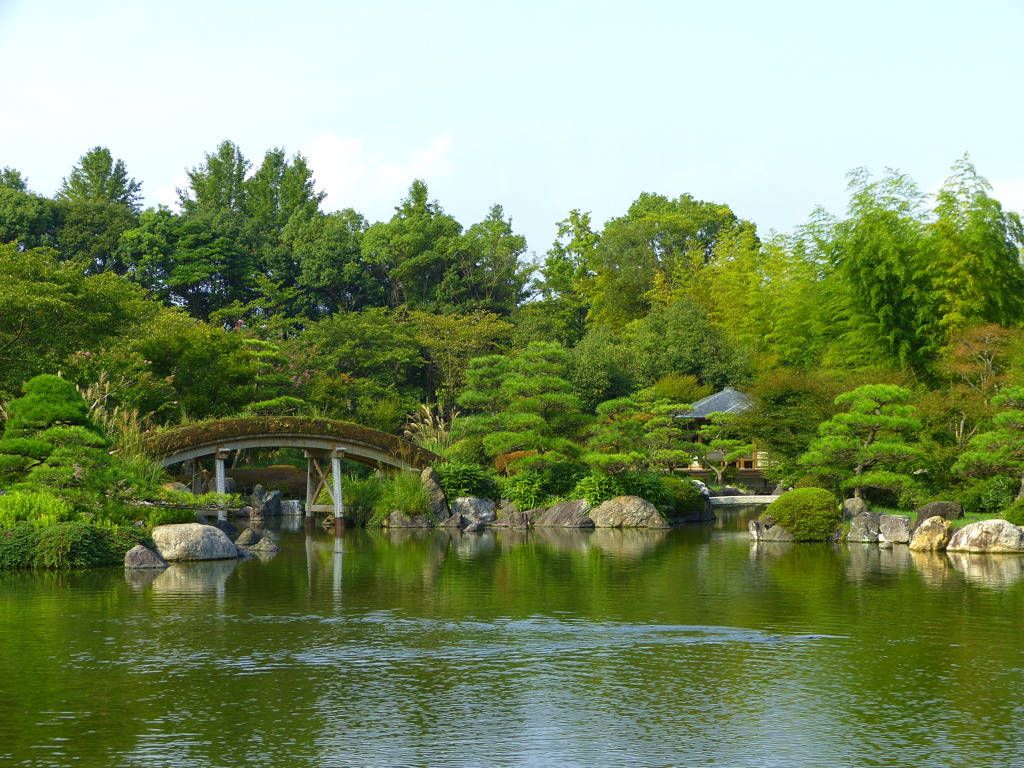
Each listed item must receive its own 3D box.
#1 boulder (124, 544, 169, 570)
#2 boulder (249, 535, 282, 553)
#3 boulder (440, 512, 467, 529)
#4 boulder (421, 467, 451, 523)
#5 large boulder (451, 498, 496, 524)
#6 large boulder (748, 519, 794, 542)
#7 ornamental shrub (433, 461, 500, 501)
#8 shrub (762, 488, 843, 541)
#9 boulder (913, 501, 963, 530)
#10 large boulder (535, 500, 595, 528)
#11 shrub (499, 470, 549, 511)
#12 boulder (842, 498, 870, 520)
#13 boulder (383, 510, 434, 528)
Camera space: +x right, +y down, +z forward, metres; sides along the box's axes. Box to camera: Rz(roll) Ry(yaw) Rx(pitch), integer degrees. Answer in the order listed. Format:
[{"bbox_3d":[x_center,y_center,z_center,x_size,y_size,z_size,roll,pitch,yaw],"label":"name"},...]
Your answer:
[{"bbox_3d":[-7.245,3.434,36.991,0.893,0.496,0.750,0,-2,0],"label":"boulder"},{"bbox_3d":[-5.800,3.759,43.852,0.706,0.388,0.600,0,-2,0],"label":"boulder"},{"bbox_3d":[-1.990,4.628,63.401,0.885,0.512,0.700,0,-2,0],"label":"boulder"},{"bbox_3d":[-2.694,3.935,65.630,1.056,2.057,0.900,0,-2,0],"label":"boulder"},{"bbox_3d":[-1.322,4.467,65.711,1.551,0.999,1.100,0,-2,0],"label":"large boulder"},{"bbox_3d":[6.832,3.857,49.067,1.211,0.632,1.000,0,-2,0],"label":"large boulder"},{"bbox_3d":[-1.656,3.577,67.830,2.329,1.437,1.700,0,-2,0],"label":"ornamental shrub"},{"bbox_3d":[8.669,3.863,55.615,2.387,1.486,2.000,0,-2,0],"label":"shrub"},{"bbox_3d":[10.603,3.269,46.330,1.243,0.696,1.000,0,-2,0],"label":"boulder"},{"bbox_3d":[1.665,4.138,59.093,1.903,0.888,1.300,0,-2,0],"label":"large boulder"},{"bbox_3d":[0.377,3.509,61.123,1.640,1.279,1.500,0,-2,0],"label":"shrub"},{"bbox_3d":[10.362,3.796,56.216,0.784,0.683,0.700,0,-2,0],"label":"boulder"},{"bbox_3d":[-3.561,4.599,63.502,1.704,0.576,0.900,0,-2,0],"label":"boulder"}]

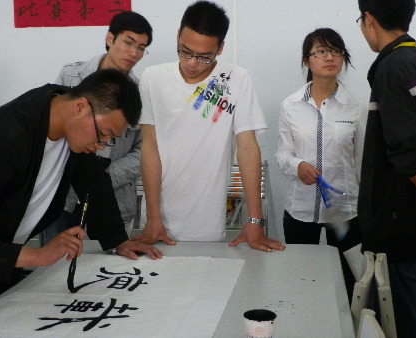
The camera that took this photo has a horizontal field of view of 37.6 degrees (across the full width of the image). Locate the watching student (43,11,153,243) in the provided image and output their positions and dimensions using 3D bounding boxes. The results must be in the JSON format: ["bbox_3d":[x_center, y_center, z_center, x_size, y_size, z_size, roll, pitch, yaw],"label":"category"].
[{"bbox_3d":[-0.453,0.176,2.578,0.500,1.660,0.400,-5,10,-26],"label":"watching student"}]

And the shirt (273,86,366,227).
[{"bbox_3d":[0.491,-0.079,2.620,0.430,0.610,0.260,1,9,13],"label":"shirt"}]

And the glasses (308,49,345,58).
[{"bbox_3d":[0.481,-0.467,2.525,0.138,0.042,0.135,-2,3,-11],"label":"glasses"}]

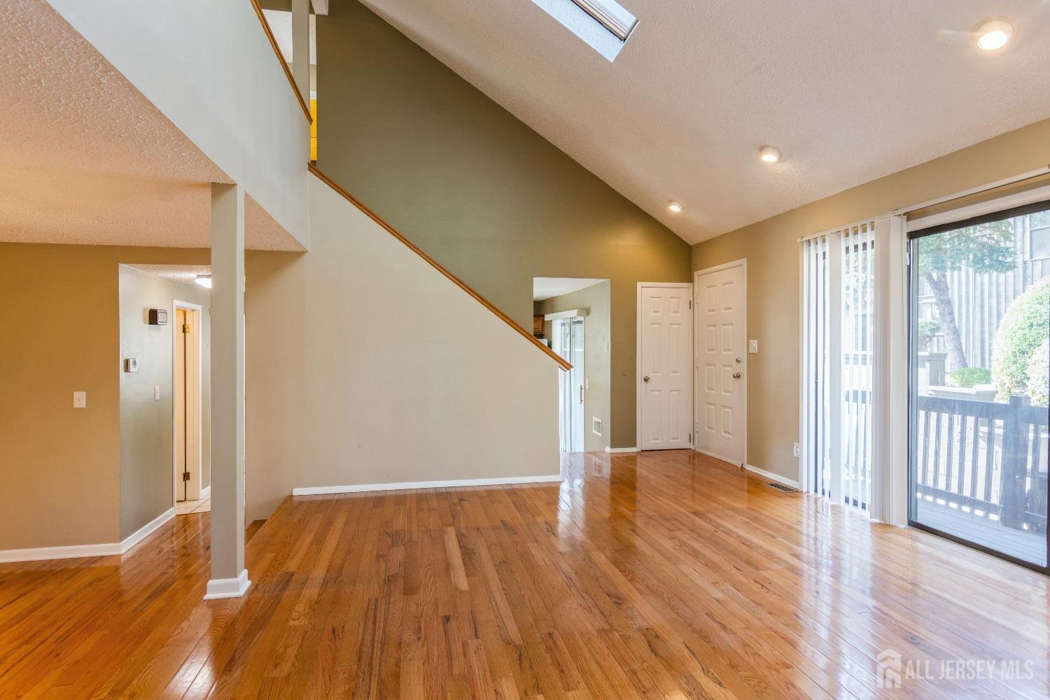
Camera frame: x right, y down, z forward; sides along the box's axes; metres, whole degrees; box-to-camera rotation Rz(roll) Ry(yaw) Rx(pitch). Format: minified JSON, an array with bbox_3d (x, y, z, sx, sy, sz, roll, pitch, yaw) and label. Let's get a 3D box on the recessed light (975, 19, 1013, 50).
[{"bbox_3d":[2.388,-1.600,2.674,0.155,0.050,0.155,32,-7,-11],"label":"recessed light"}]

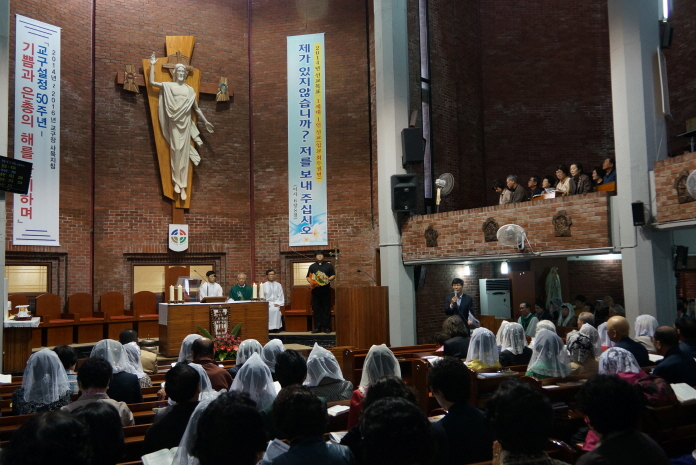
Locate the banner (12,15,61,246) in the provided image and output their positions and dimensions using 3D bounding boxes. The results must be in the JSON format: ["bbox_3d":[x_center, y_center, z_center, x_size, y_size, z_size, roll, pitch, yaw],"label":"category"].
[{"bbox_3d":[-6.239,-2.018,12.946,0.030,4.595,0.922,-4,-5,37],"label":"banner"}]

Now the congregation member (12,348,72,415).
[{"bbox_3d":[-2.382,1.516,4.986,0.470,1.250,0.720,1,-4,-25],"label":"congregation member"}]

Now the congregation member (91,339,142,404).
[{"bbox_3d":[-1.803,1.460,4.876,0.460,1.300,0.700,1,-5,-26],"label":"congregation member"}]

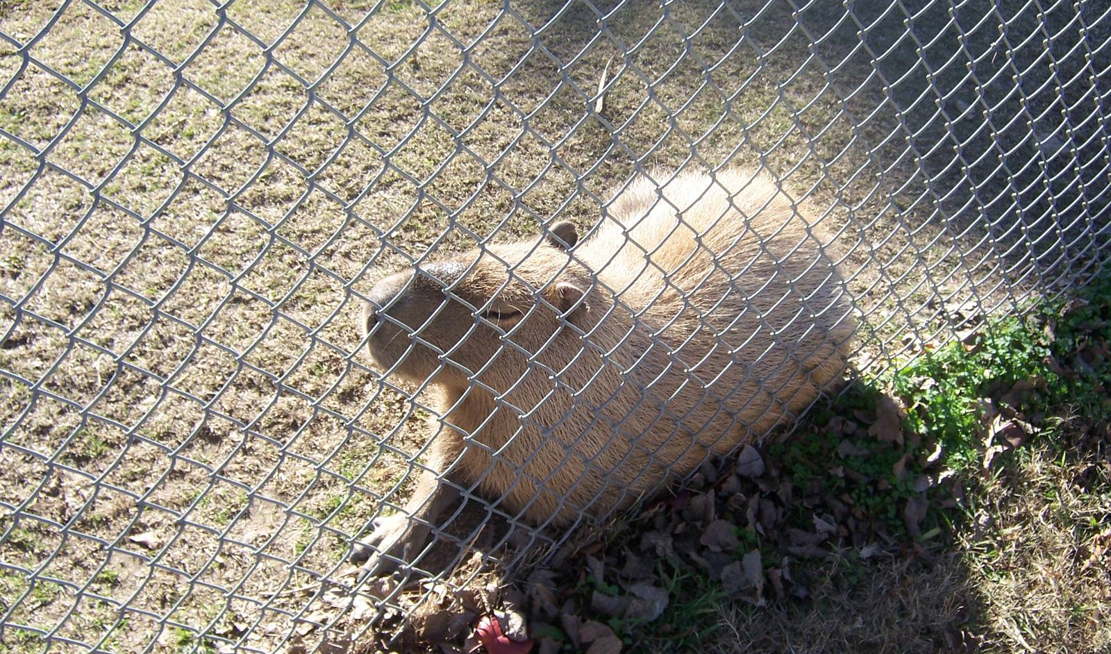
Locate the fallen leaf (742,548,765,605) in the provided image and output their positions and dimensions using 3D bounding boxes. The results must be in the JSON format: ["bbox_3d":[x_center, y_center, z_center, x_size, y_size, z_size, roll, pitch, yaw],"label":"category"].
[{"bbox_3d":[0.249,0.316,1.621,0.030,0.025,0.072,6,41,-2],"label":"fallen leaf"}]

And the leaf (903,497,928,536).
[{"bbox_3d":[0.472,0.249,1.686,0.026,0.020,0.058,15,39,11],"label":"leaf"}]

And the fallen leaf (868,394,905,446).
[{"bbox_3d":[0.473,0.133,1.833,0.044,0.020,0.095,9,38,3],"label":"fallen leaf"}]

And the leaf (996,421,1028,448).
[{"bbox_3d":[0.650,0.154,1.827,0.035,0.025,0.041,1,38,-7],"label":"leaf"}]

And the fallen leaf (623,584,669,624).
[{"bbox_3d":[0.111,0.340,1.579,0.054,0.022,0.048,4,41,-5],"label":"fallen leaf"}]

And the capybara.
[{"bbox_3d":[0.066,-0.018,1.740,0.800,0.350,0.360,-23,50,-31],"label":"capybara"}]

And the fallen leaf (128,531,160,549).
[{"bbox_3d":[-0.509,0.264,1.590,0.036,0.013,0.022,-17,46,-26],"label":"fallen leaf"}]

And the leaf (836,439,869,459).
[{"bbox_3d":[0.412,0.169,1.779,0.044,0.014,0.030,7,41,-1],"label":"leaf"}]

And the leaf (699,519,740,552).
[{"bbox_3d":[0.213,0.271,1.668,0.050,0.018,0.046,6,41,-2],"label":"leaf"}]

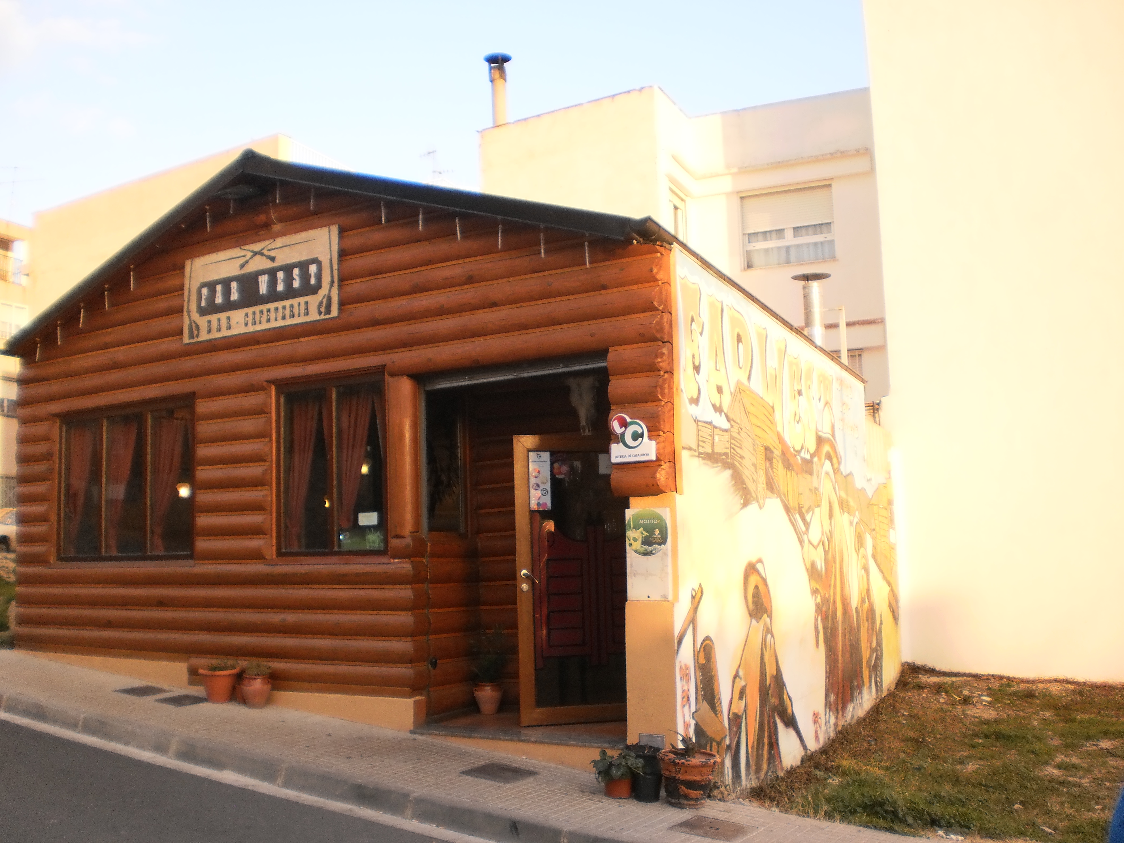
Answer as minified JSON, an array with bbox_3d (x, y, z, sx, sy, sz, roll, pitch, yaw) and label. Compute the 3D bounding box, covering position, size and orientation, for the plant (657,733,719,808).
[{"bbox_3d":[0.736,2.012,6.807,0.363,0.394,0.363,3,-3,0],"label":"plant"}]

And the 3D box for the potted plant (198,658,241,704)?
[{"bbox_3d":[-2.664,2.000,9.069,0.334,0.325,0.334,1,-3,34],"label":"potted plant"}]

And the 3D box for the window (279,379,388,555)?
[{"bbox_3d":[-1.758,0.373,8.935,1.105,1.264,0.100,-5,-7,33],"label":"window"}]

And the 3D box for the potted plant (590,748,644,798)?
[{"bbox_3d":[0.330,2.058,6.864,0.314,0.272,0.314,3,-3,0],"label":"potted plant"}]

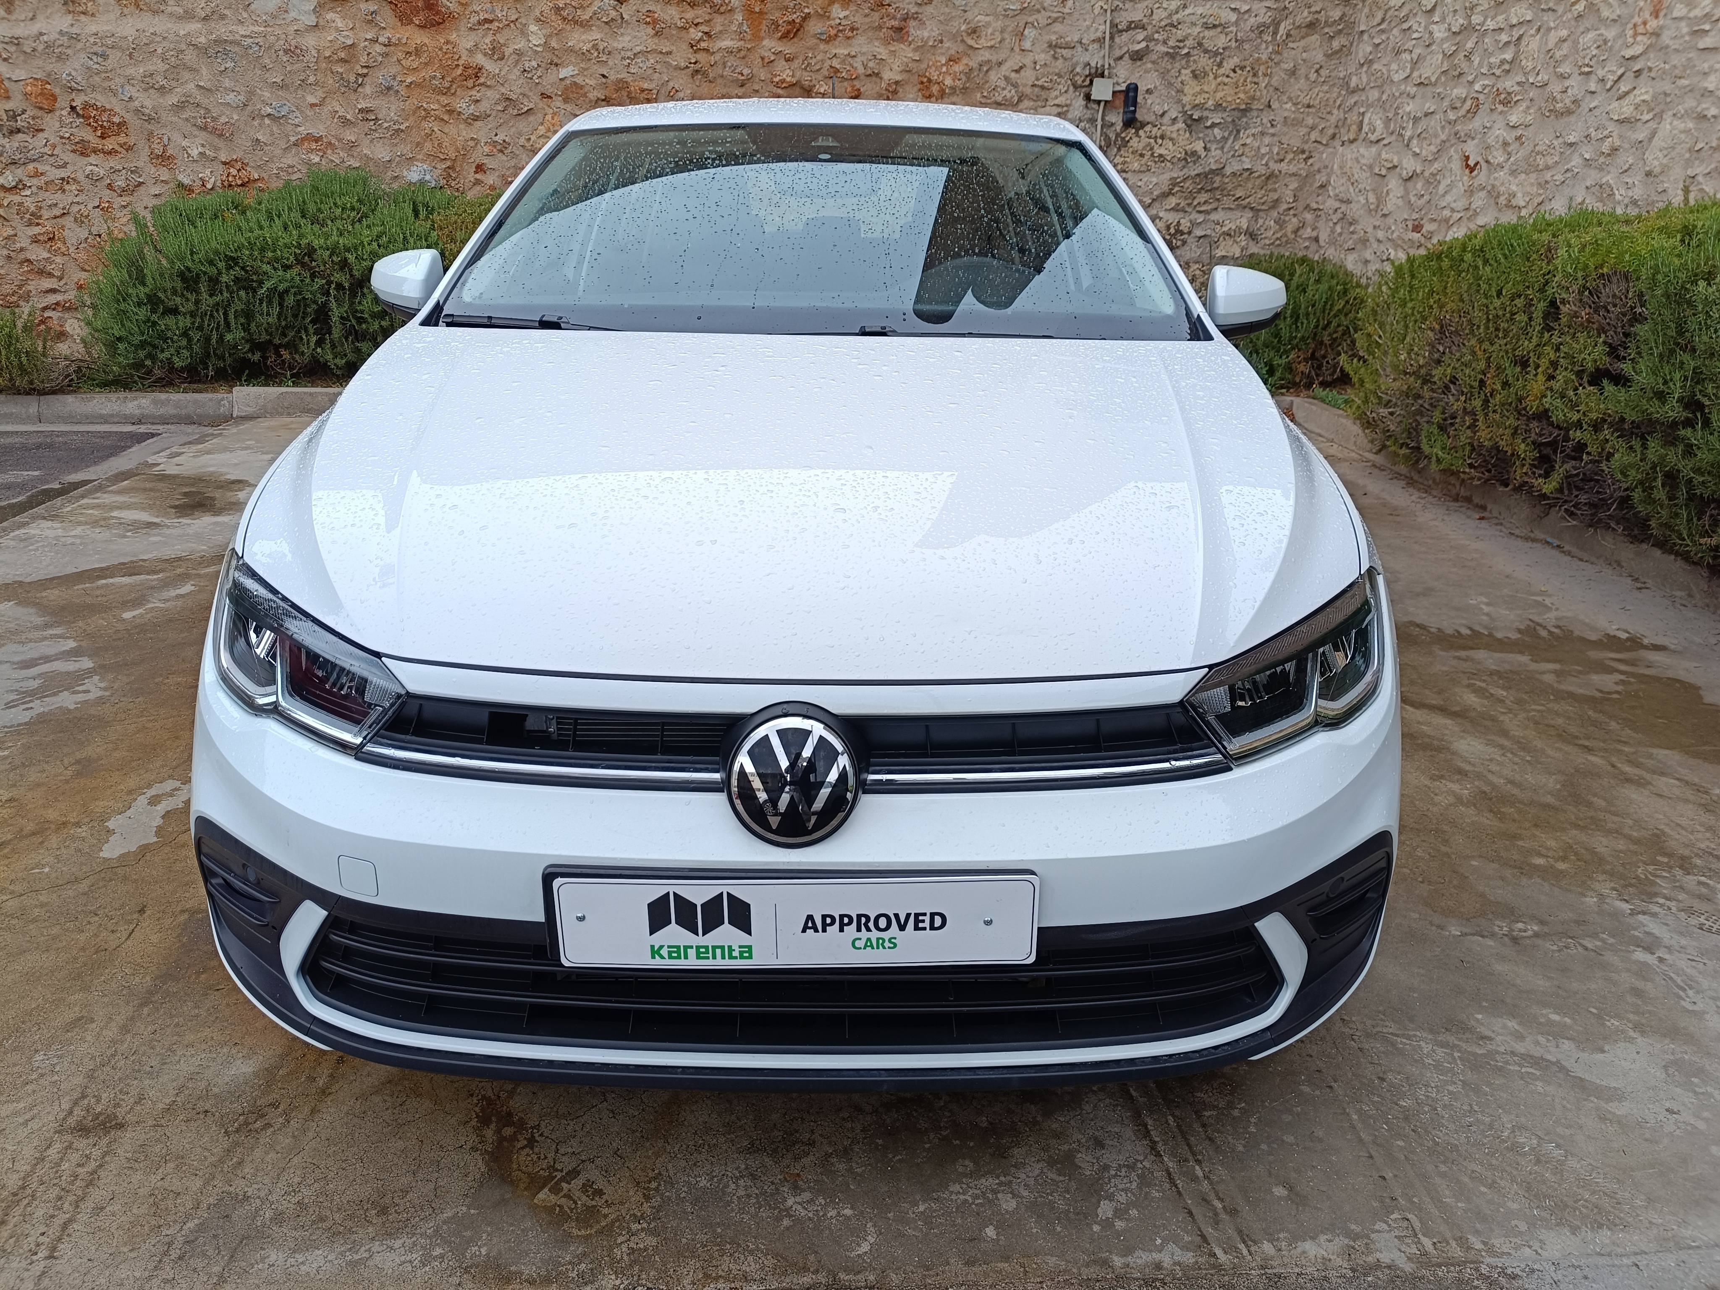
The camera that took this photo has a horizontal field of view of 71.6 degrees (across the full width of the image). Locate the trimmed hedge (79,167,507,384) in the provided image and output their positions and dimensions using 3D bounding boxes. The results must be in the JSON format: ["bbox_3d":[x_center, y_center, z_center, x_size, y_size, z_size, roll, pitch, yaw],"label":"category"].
[{"bbox_3d":[-3.316,-2.240,7.434,2.750,1.300,1.100,1,19,-1],"label":"trimmed hedge"}]

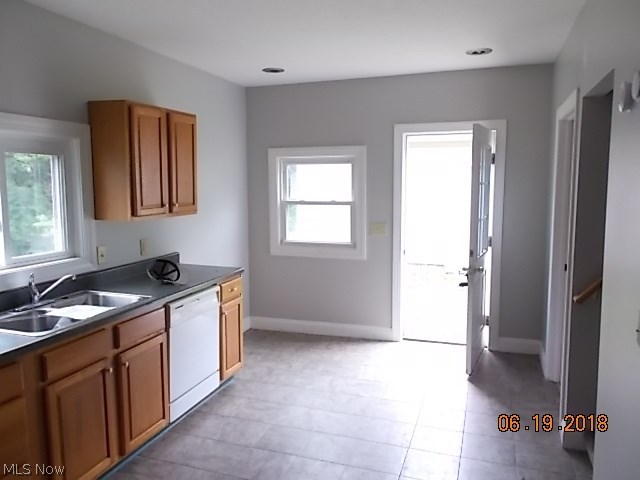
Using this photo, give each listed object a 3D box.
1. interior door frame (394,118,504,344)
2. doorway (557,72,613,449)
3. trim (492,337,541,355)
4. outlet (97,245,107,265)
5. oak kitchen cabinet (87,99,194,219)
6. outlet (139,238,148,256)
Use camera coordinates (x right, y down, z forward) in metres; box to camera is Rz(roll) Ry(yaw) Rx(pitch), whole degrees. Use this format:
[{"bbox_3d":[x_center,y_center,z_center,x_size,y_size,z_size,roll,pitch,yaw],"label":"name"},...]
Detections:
[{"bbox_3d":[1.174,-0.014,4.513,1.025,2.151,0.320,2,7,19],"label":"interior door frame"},{"bbox_3d":[1.415,0.269,2.426,0.130,2.049,0.720,2,7,19],"label":"doorway"},{"bbox_3d":[1.876,0.998,4.497,0.361,0.133,0.020,2,7,19],"label":"trim"},{"bbox_3d":[-1.475,0.103,3.258,0.010,0.120,0.075,2,7,19],"label":"outlet"},{"bbox_3d":[-1.222,-0.547,3.457,0.315,0.757,0.760,2,7,19],"label":"oak kitchen cabinet"},{"bbox_3d":[-1.334,0.062,3.655,0.010,0.120,0.075,2,7,19],"label":"outlet"}]

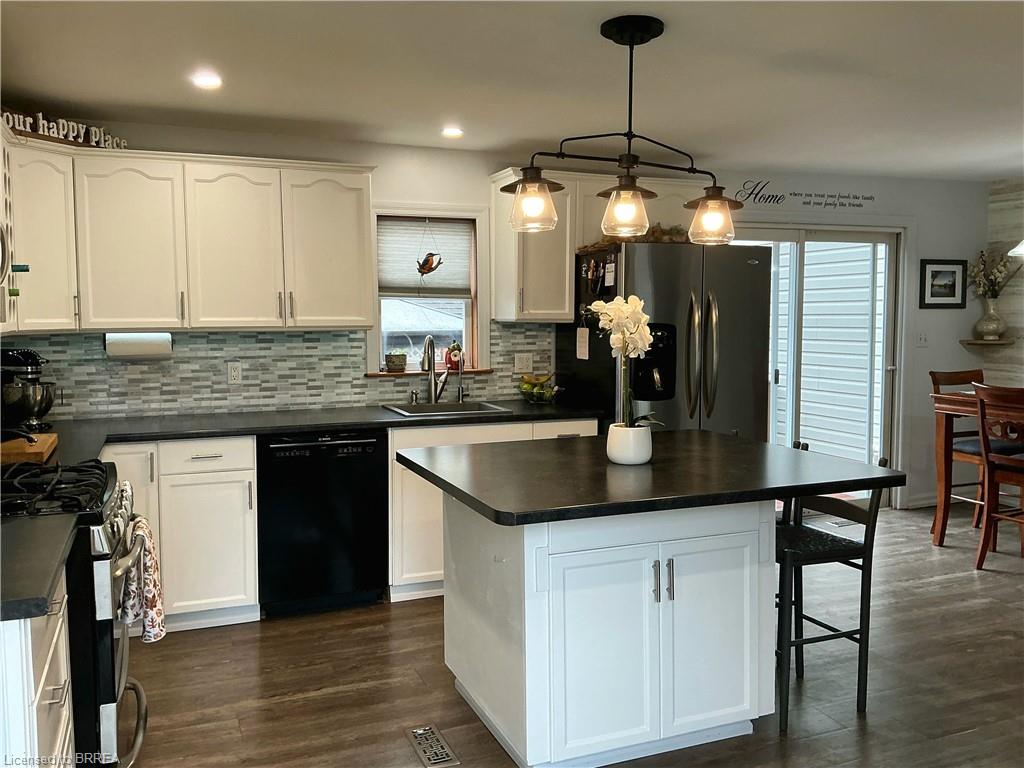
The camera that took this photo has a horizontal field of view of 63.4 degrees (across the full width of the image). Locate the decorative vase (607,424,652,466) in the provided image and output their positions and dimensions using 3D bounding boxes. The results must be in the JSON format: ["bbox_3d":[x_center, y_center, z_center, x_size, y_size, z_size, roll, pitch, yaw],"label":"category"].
[{"bbox_3d":[0.403,0.205,2.836,0.154,0.126,0.154,0,5,0],"label":"decorative vase"}]

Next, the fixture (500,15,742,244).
[{"bbox_3d":[0.392,-0.824,2.751,0.910,0.700,0.225,-2,5,-22],"label":"fixture"}]

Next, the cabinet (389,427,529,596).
[{"bbox_3d":[-0.356,0.608,4.451,0.768,0.858,0.616,-2,5,-21],"label":"cabinet"}]

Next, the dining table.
[{"bbox_3d":[3.220,0.563,4.771,0.950,0.930,1.200,-2,5,-22],"label":"dining table"}]

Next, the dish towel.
[{"bbox_3d":[-1.126,0.587,2.535,0.100,0.355,0.240,-2,5,-22],"label":"dish towel"}]

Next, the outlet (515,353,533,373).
[{"bbox_3d":[0.076,-0.123,4.844,0.114,0.116,0.012,-2,5,-22],"label":"outlet"}]

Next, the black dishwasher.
[{"bbox_3d":[-0.975,0.635,4.142,0.600,0.860,0.600,-2,5,-22],"label":"black dishwasher"}]

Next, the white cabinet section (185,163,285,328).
[{"bbox_3d":[-1.373,-0.657,4.085,0.440,0.753,0.330,-2,5,-22],"label":"white cabinet section"}]

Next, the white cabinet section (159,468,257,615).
[{"bbox_3d":[-1.451,0.679,3.952,0.402,0.628,0.580,-2,5,-22],"label":"white cabinet section"}]

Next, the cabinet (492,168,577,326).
[{"bbox_3d":[0.122,-0.753,4.637,0.375,0.810,0.350,-2,5,-22],"label":"cabinet"}]

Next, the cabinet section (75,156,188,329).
[{"bbox_3d":[-1.786,-0.643,3.916,0.454,0.753,0.330,-2,5,-22],"label":"cabinet section"}]

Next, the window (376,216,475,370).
[{"bbox_3d":[-0.478,-0.505,4.689,0.585,0.858,0.111,-2,5,-21],"label":"window"}]

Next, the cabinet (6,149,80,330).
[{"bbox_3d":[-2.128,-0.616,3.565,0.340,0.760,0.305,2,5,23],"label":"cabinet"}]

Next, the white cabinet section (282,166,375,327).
[{"bbox_3d":[-0.968,-0.672,4.250,0.435,0.753,0.330,-2,5,-22],"label":"white cabinet section"}]

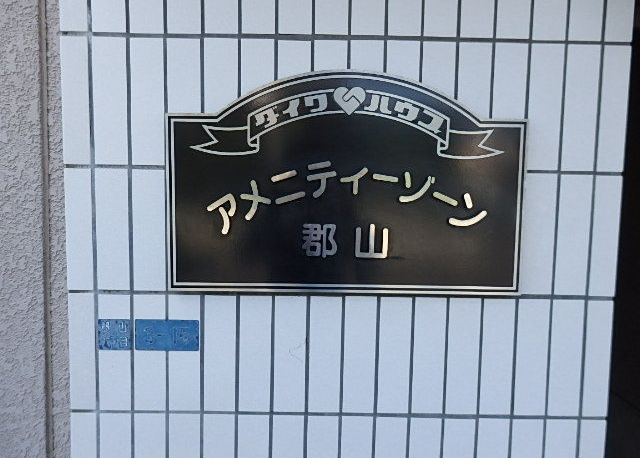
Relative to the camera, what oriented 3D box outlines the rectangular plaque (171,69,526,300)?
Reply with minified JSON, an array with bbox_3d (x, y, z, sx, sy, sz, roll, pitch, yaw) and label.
[{"bbox_3d":[0.049,-0.081,0.841,0.652,0.405,0.017,1,4,-1],"label":"rectangular plaque"}]

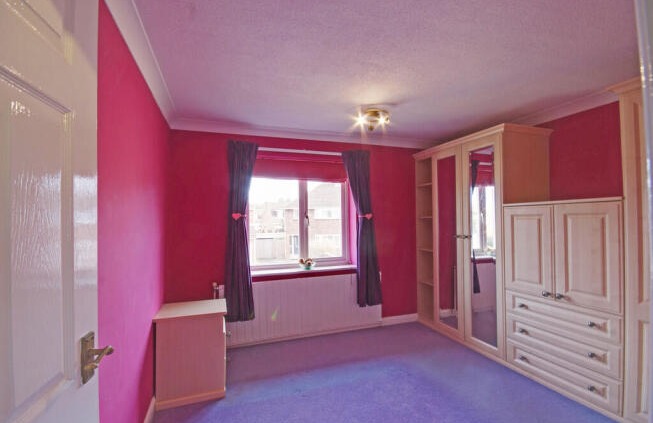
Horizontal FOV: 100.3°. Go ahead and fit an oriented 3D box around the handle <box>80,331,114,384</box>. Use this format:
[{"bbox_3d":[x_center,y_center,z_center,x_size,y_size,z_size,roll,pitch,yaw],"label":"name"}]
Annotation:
[{"bbox_3d":[-0.607,0.395,0.710,0.060,0.118,0.110,0,-2,-12],"label":"handle"}]

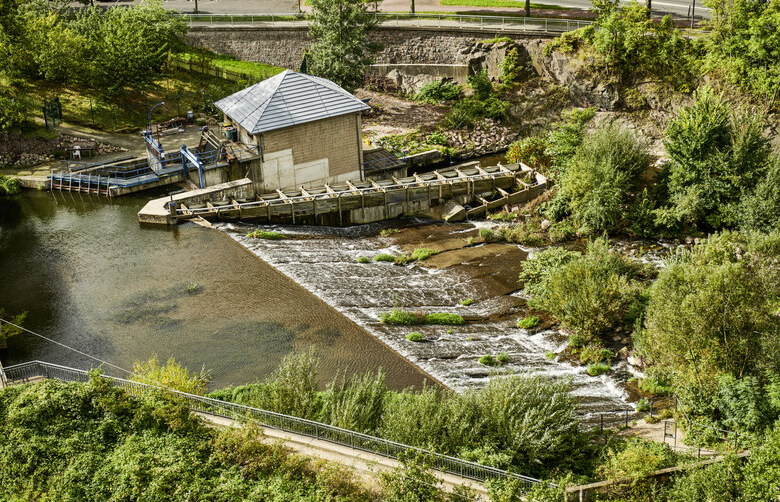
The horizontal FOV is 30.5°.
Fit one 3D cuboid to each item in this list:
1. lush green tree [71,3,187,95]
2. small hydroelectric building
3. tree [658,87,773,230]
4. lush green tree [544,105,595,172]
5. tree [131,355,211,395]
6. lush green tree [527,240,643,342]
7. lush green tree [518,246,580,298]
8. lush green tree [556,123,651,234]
[{"bbox_3d":[-21.880,-17.180,119.420,9.580,6.820,9.580,-3,25,0],"label":"lush green tree"},{"bbox_3d":[-7.310,-9.640,108.640,9.540,8.640,7.840,-15,28,-22],"label":"small hydroelectric building"},{"bbox_3d":[22.840,-6.810,100.340,7.830,9.500,7.830,-3,25,0],"label":"tree"},{"bbox_3d":[13.310,-7.940,106.080,3.690,5.580,3.690,-3,25,0],"label":"lush green tree"},{"bbox_3d":[-12.150,7.070,79.060,4.400,2.300,3.900,-3,25,0],"label":"tree"},{"bbox_3d":[12.020,2.050,88.430,6.880,5.520,6.880,-3,25,0],"label":"lush green tree"},{"bbox_3d":[10.370,1.240,93.010,4.010,3.200,4.010,-3,25,0],"label":"lush green tree"},{"bbox_3d":[15.050,-5.400,100.830,6.580,7.350,6.580,-3,25,0],"label":"lush green tree"}]

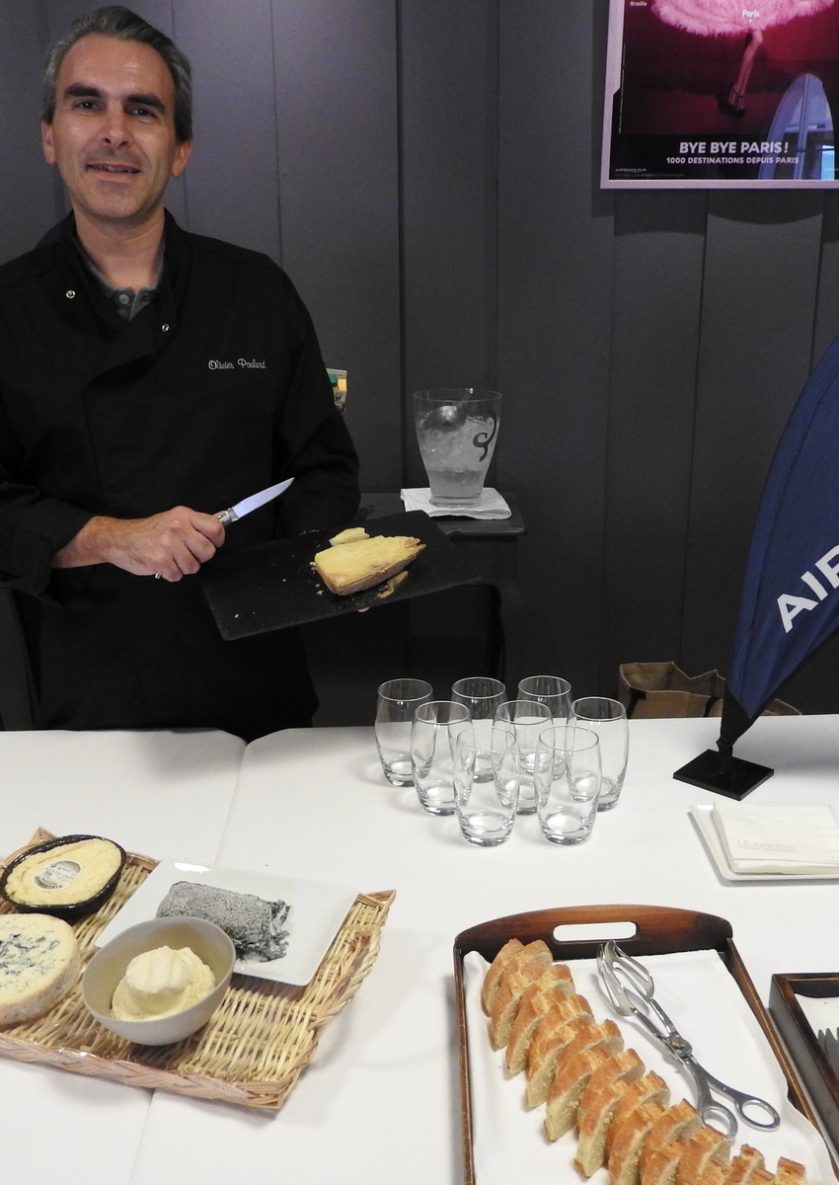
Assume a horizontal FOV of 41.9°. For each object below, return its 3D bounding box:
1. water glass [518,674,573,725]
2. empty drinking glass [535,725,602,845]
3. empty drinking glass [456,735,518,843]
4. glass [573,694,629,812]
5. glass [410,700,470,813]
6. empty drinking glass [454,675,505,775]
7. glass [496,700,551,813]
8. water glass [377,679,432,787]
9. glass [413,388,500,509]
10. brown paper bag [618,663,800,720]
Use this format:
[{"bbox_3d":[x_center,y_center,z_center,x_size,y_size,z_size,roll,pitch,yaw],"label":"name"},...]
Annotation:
[{"bbox_3d":[0.151,0.165,1.320,0.071,0.112,0.071,-1,17,0],"label":"water glass"},{"bbox_3d":[0.164,0.214,1.204,0.074,0.117,0.074,-1,17,0],"label":"empty drinking glass"},{"bbox_3d":[0.072,0.209,1.175,0.071,0.112,0.071,-1,17,0],"label":"empty drinking glass"},{"bbox_3d":[0.207,0.191,1.277,0.074,0.117,0.074,-1,17,0],"label":"glass"},{"bbox_3d":[0.028,0.195,1.273,0.074,0.117,0.074,-1,17,0],"label":"glass"},{"bbox_3d":[0.072,0.167,1.317,0.071,0.112,0.071,-1,17,0],"label":"empty drinking glass"},{"bbox_3d":[0.118,0.189,1.243,0.071,0.112,0.071,-1,17,0],"label":"glass"},{"bbox_3d":[-0.016,0.174,1.341,0.074,0.117,0.074,-1,17,0],"label":"water glass"},{"bbox_3d":[0.075,-0.289,2.212,0.176,0.220,0.176,-1,17,0],"label":"glass"},{"bbox_3d":[0.590,0.444,2.328,0.370,0.510,0.180,7,18,24],"label":"brown paper bag"}]

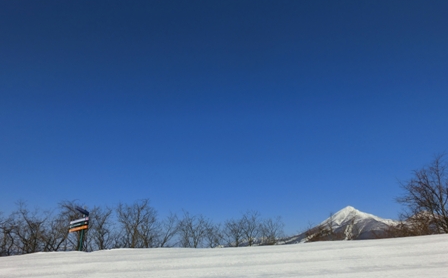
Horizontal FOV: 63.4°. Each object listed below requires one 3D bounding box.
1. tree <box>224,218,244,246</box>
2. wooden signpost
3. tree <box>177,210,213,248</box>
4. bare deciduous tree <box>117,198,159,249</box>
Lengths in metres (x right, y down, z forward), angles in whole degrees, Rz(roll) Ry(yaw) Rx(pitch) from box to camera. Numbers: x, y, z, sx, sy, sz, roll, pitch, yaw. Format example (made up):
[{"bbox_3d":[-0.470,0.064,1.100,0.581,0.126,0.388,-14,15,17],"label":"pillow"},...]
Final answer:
[{"bbox_3d":[0.904,8.901,34.500,2.090,2.770,1.880,1,-14,0],"label":"tree"},{"bbox_3d":[-8.573,5.369,21.500,1.270,2.530,0.450,4,-15,-12],"label":"wooden signpost"},{"bbox_3d":[-2.686,8.241,33.000,3.280,3.180,2.950,1,-14,0],"label":"tree"},{"bbox_3d":[-7.161,6.995,30.000,3.480,3.850,3.130,1,-14,0],"label":"bare deciduous tree"}]

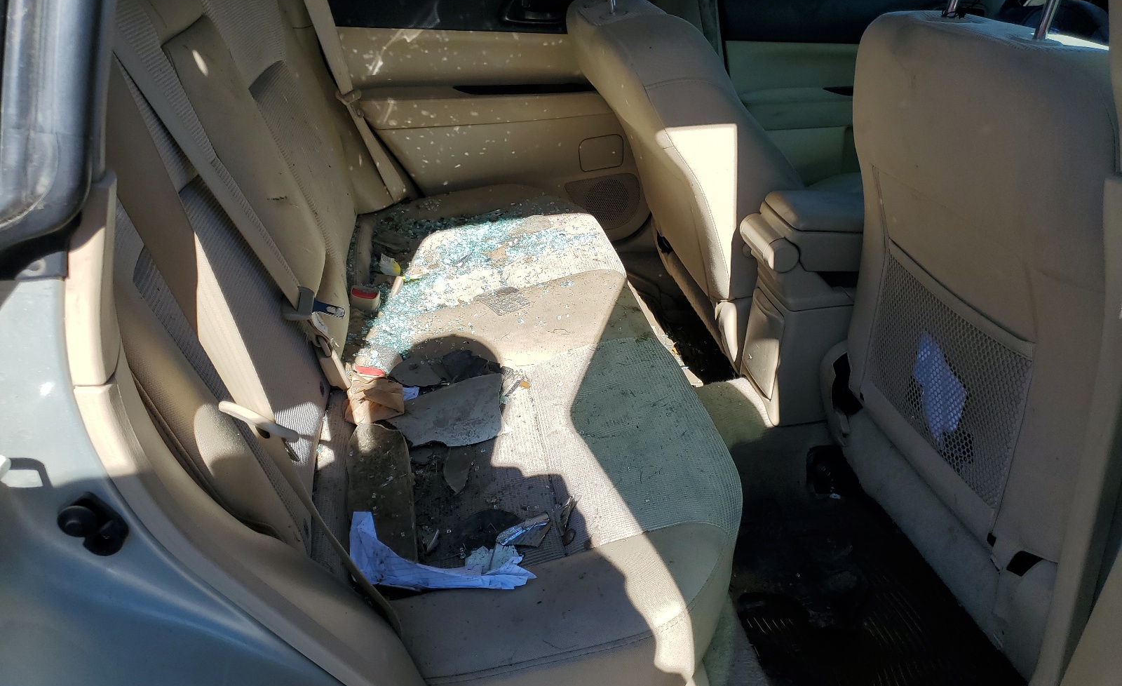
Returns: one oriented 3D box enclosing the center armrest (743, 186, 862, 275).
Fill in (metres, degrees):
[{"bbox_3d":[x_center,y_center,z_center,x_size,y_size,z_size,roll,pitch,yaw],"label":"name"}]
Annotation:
[{"bbox_3d":[0.443,-0.184,1.337,0.290,0.100,0.140,-4,30,-10],"label":"center armrest"}]

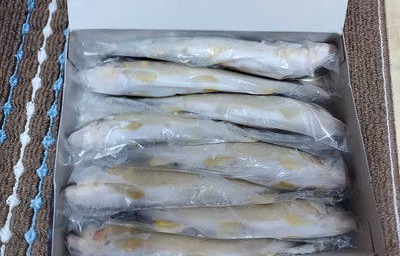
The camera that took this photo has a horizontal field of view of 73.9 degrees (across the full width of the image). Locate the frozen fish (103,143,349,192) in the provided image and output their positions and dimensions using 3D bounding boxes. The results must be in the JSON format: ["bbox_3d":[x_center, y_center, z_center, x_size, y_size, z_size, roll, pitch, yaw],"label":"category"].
[{"bbox_3d":[0.025,0.039,0.271,0.237,0.038,0.037,5,78,0],"label":"frozen fish"}]

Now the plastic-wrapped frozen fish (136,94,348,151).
[{"bbox_3d":[0.032,-0.014,0.260,0.227,0.034,0.034,7,79,-1],"label":"plastic-wrapped frozen fish"}]

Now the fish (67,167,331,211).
[{"bbox_3d":[-0.004,0.056,0.243,0.236,0.034,0.038,0,79,-2],"label":"fish"}]

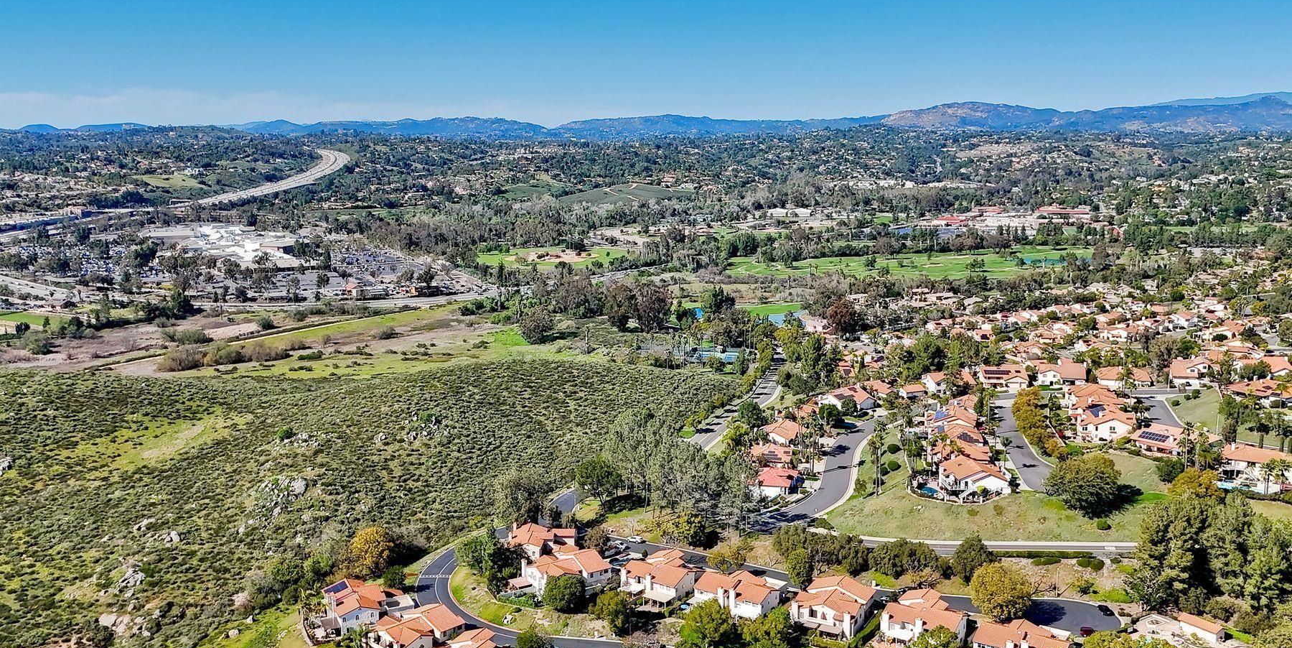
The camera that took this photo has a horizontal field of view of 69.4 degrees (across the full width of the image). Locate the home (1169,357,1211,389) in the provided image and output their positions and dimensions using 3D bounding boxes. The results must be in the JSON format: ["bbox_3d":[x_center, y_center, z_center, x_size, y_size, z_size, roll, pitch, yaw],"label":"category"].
[{"bbox_3d":[235.462,21.157,403.449,15.500,8.500,15.000,4,12,19],"label":"home"}]

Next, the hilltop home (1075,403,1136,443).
[{"bbox_3d":[158.738,34.698,323.566,16.500,8.400,15.500,2,11,9],"label":"hilltop home"}]

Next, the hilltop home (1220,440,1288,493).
[{"bbox_3d":[186.089,43.705,284.568,17.500,8.600,14.000,6,12,27],"label":"hilltop home"}]

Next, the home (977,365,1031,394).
[{"bbox_3d":[154.435,22.575,402.706,18.500,8.000,16.000,1,11,7],"label":"home"}]

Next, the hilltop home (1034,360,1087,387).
[{"bbox_3d":[180.126,21.855,405.623,18.500,8.300,16.000,2,11,12],"label":"hilltop home"}]

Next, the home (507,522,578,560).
[{"bbox_3d":[-31.200,65.736,278.663,19.500,8.600,16.000,0,11,-2],"label":"home"}]

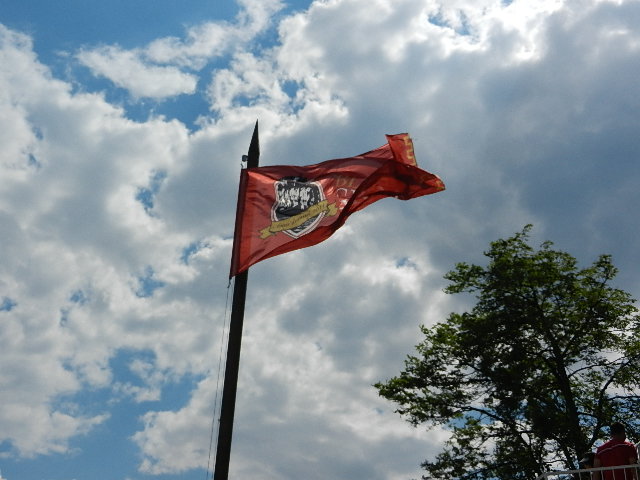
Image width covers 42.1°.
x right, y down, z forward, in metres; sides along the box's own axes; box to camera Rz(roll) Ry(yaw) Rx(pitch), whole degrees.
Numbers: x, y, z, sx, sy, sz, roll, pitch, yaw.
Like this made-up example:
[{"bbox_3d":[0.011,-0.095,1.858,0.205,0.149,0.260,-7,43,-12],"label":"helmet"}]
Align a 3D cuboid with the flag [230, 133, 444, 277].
[{"bbox_3d":[0.150,-0.345,7.300,1.900,1.220,0.420,-9,-33,19],"label":"flag"}]

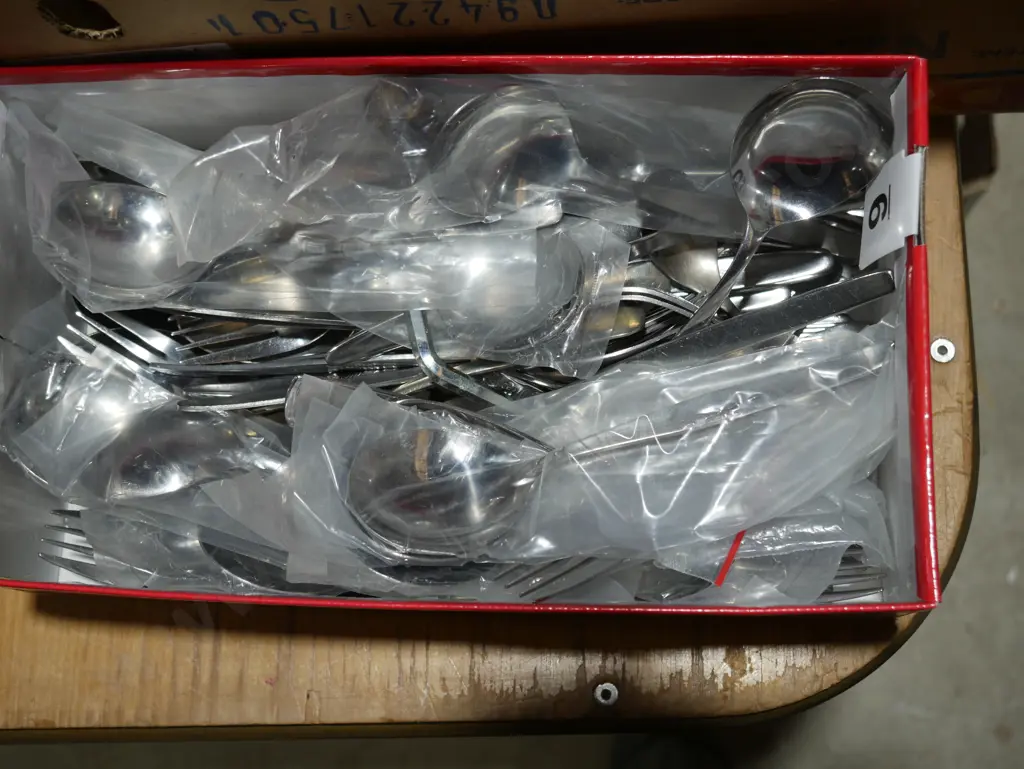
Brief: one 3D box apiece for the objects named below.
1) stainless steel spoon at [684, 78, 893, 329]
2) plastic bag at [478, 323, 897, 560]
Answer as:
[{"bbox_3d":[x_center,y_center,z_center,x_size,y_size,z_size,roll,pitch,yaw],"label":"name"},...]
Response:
[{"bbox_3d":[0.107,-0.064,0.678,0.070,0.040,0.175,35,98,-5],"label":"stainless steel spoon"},{"bbox_3d":[0.078,0.026,0.657,0.183,0.037,0.090,-12,81,-2],"label":"plastic bag"}]

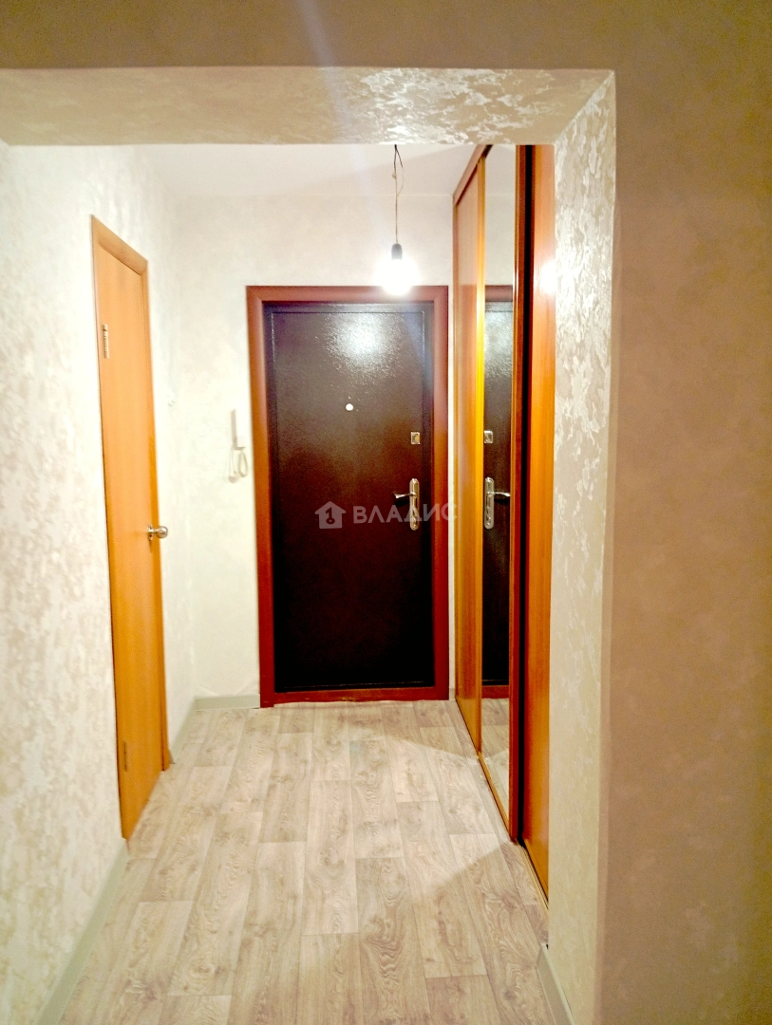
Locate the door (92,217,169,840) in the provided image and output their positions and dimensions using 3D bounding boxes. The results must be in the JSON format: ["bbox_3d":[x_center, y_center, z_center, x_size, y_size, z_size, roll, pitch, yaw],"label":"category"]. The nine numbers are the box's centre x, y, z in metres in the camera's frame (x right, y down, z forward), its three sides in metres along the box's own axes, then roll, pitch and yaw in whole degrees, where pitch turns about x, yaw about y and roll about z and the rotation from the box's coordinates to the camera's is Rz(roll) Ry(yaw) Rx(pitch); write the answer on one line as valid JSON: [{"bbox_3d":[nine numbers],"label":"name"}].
[{"bbox_3d":[-0.960,0.063,2.978,0.080,2.083,0.707,-1,6,-3],"label":"door"}]

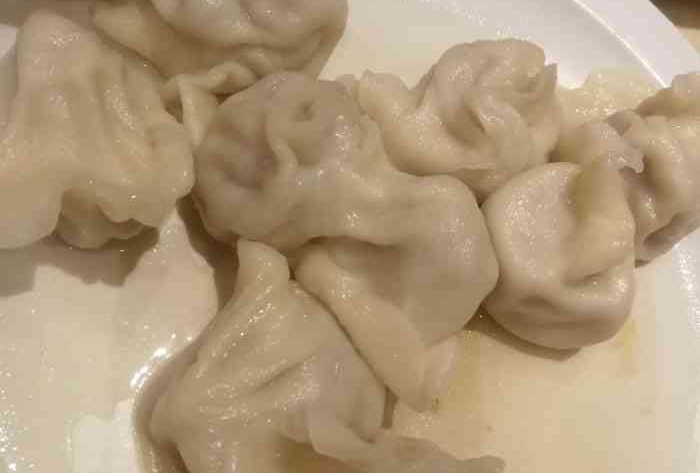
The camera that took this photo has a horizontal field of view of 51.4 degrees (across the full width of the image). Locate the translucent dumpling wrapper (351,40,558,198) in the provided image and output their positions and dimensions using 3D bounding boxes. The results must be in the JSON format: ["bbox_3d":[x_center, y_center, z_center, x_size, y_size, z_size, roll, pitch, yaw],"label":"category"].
[{"bbox_3d":[0.036,-0.036,0.219,0.061,0.032,0.044,-10,70,-20],"label":"translucent dumpling wrapper"}]

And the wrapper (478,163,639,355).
[{"bbox_3d":[0.060,0.004,0.208,0.041,0.032,0.055,16,63,-9],"label":"wrapper"}]

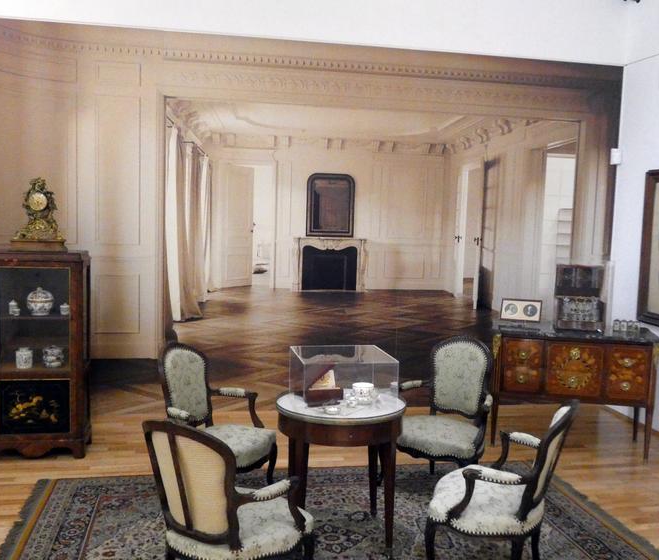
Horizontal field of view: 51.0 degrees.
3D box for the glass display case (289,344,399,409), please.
[{"bbox_3d":[0.067,0.519,3.717,0.491,0.238,0.438,0,5,-13],"label":"glass display case"}]

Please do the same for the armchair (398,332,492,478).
[{"bbox_3d":[0.722,0.853,4.285,0.630,0.935,0.570,5,6,31],"label":"armchair"}]

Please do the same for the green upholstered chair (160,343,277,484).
[{"bbox_3d":[-0.662,0.843,3.970,0.570,0.935,0.630,4,6,27],"label":"green upholstered chair"}]

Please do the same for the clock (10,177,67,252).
[{"bbox_3d":[-1.959,-0.430,4.656,0.350,0.500,0.170,1,5,-10],"label":"clock"}]

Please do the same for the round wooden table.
[{"bbox_3d":[0.062,0.997,3.673,0.671,0.719,0.671,1,5,-4],"label":"round wooden table"}]

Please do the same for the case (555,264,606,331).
[{"bbox_3d":[1.893,0.135,5.218,0.325,0.470,0.260,3,5,14],"label":"case"}]

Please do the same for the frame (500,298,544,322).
[{"bbox_3d":[1.457,0.236,5.250,0.290,0.171,0.025,4,-7,20],"label":"frame"}]

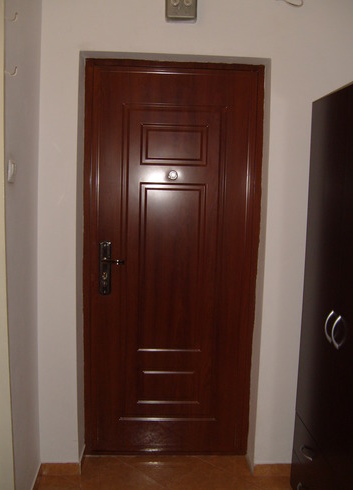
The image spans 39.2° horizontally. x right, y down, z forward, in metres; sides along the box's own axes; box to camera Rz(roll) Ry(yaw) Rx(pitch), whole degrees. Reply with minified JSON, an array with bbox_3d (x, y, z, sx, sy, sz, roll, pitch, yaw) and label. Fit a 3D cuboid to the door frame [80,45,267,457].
[{"bbox_3d":[-0.029,0.121,2.574,0.880,2.050,0.100,1,7,-3],"label":"door frame"}]

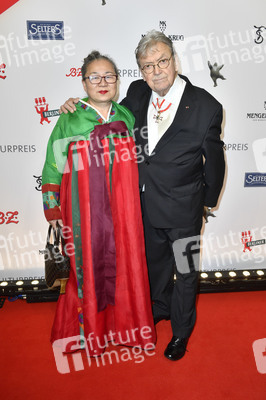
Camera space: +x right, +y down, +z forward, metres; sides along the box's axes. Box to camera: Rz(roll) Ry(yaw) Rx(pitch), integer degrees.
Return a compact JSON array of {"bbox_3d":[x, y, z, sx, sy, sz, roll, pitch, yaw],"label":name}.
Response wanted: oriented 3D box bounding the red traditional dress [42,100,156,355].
[{"bbox_3d":[-0.169,0.151,1.995,0.600,1.360,0.450,-3,16,-9],"label":"red traditional dress"}]

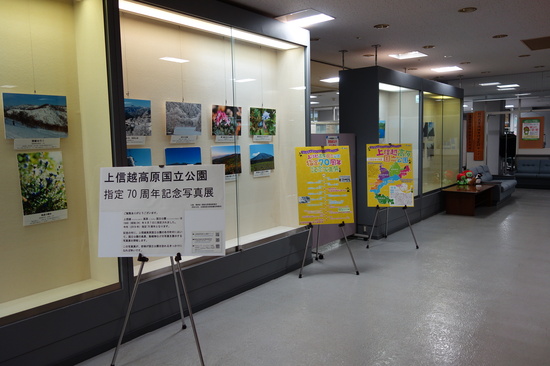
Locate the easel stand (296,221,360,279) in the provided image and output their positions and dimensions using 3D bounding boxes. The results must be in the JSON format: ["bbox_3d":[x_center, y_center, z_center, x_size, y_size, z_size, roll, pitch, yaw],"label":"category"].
[{"bbox_3d":[0.527,0.257,4.698,0.626,1.380,0.657,-2,6,-5],"label":"easel stand"}]

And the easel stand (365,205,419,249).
[{"bbox_3d":[1.532,0.130,5.752,0.652,1.380,0.627,-1,6,4],"label":"easel stand"}]

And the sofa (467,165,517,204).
[{"bbox_3d":[4.671,0.030,9.241,0.750,0.750,1.550,4,7,39],"label":"sofa"}]

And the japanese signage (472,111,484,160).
[{"bbox_3d":[6.041,-1.382,12.632,0.275,1.459,0.030,4,7,39],"label":"japanese signage"}]

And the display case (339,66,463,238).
[{"bbox_3d":[2.417,-0.564,7.522,0.583,2.368,3.990,4,7,39],"label":"display case"}]

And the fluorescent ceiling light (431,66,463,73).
[{"bbox_3d":[3.158,-2.128,7.868,0.464,0.090,0.460,4,7,39],"label":"fluorescent ceiling light"}]

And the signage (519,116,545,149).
[{"bbox_3d":[7.071,-1.383,11.796,0.601,0.876,0.030,4,7,39],"label":"signage"}]

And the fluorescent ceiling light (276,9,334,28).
[{"bbox_3d":[0.309,-1.714,4.348,0.455,0.090,0.465,4,7,39],"label":"fluorescent ceiling light"}]

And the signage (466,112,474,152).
[{"bbox_3d":[5.847,-1.494,12.776,0.202,1.157,0.030,4,7,39],"label":"signage"}]

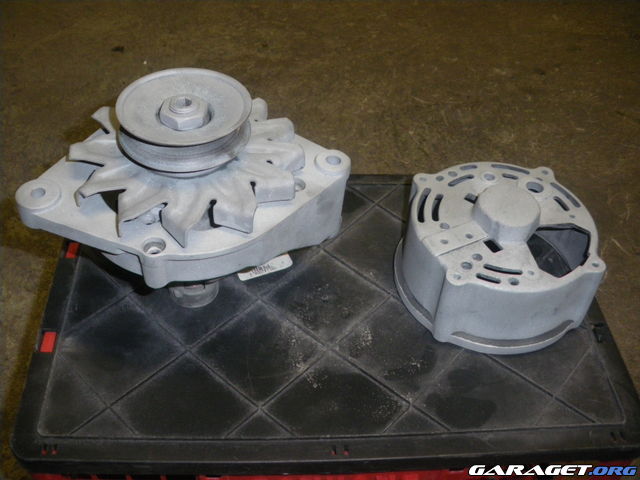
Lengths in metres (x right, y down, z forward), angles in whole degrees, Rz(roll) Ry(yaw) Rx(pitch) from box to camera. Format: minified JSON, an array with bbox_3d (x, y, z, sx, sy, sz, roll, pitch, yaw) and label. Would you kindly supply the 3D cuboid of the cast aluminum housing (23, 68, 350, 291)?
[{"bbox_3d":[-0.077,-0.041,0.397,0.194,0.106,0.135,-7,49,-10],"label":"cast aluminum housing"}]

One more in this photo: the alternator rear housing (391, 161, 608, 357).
[{"bbox_3d":[0.123,0.002,0.461,0.134,0.076,0.134,-4,48,-8],"label":"alternator rear housing"}]

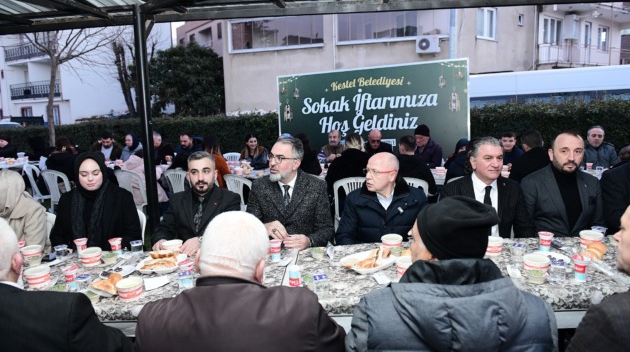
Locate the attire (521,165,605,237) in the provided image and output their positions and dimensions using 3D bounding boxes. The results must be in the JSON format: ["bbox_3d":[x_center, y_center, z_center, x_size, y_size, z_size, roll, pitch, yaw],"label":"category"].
[{"bbox_3d":[1.413,0.265,2.427,0.510,0.670,0.420,0,7,14],"label":"attire"}]

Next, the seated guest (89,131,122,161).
[{"bbox_3d":[-3.147,0.003,6.200,0.520,1.300,0.750,-1,8,3],"label":"seated guest"}]

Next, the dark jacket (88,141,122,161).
[{"bbox_3d":[-3.157,-0.170,6.368,0.550,0.560,0.420,-2,7,-6],"label":"dark jacket"}]

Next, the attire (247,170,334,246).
[{"bbox_3d":[-0.153,0.330,2.430,0.540,0.714,0.500,-1,8,7],"label":"attire"}]

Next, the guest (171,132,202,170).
[{"bbox_3d":[-1.860,0.023,5.960,0.520,1.261,0.750,1,8,14],"label":"guest"}]

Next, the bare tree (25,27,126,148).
[{"bbox_3d":[-5.153,-1.652,9.047,2.300,4.100,2.100,-2,7,0],"label":"bare tree"}]

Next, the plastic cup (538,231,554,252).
[{"bbox_3d":[1.167,0.332,2.116,0.076,0.088,0.076,-1,8,0],"label":"plastic cup"}]

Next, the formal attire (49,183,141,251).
[{"bbox_3d":[-1.274,0.376,2.462,0.540,0.650,0.450,-3,7,-10],"label":"formal attire"}]

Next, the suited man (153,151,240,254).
[{"bbox_3d":[-0.690,0.500,2.371,0.550,1.262,0.800,-2,8,0],"label":"suited man"}]

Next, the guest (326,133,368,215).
[{"bbox_3d":[0.360,0.166,4.538,0.500,1.260,0.750,-1,8,7],"label":"guest"}]

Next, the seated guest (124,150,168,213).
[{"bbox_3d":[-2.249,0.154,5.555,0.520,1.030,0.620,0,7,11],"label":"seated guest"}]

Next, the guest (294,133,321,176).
[{"bbox_3d":[-0.091,0.148,4.736,0.480,1.264,0.750,-1,8,6],"label":"guest"}]

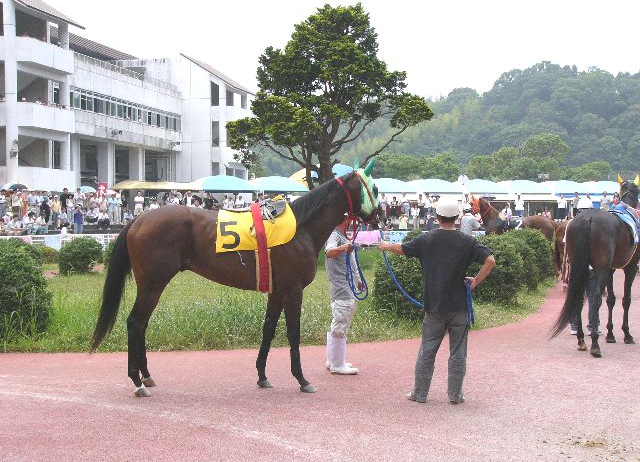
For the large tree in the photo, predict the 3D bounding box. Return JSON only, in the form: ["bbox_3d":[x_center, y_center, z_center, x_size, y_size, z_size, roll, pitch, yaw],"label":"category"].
[{"bbox_3d":[0.310,-3.290,22.000,6.800,8.400,6.500,0,2,0],"label":"large tree"}]

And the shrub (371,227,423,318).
[{"bbox_3d":[1.330,0.669,10.100,1.150,1.250,1.150,0,2,0],"label":"shrub"}]

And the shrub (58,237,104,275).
[{"bbox_3d":[-5.950,0.609,16.600,1.160,0.950,1.100,0,2,0],"label":"shrub"}]

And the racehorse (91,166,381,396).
[{"bbox_3d":[-0.753,0.410,5.930,2.570,2.040,0.600,0,2,-2],"label":"racehorse"}]

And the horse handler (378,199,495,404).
[{"bbox_3d":[0.985,0.587,5.640,0.970,1.700,0.560,0,2,-7],"label":"horse handler"}]

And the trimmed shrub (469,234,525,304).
[{"bbox_3d":[3.110,0.642,12.000,1.250,1.180,1.250,0,2,0],"label":"trimmed shrub"}]

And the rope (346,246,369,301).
[{"bbox_3d":[0.361,0.409,6.400,0.210,0.540,0.130,0,2,0],"label":"rope"}]

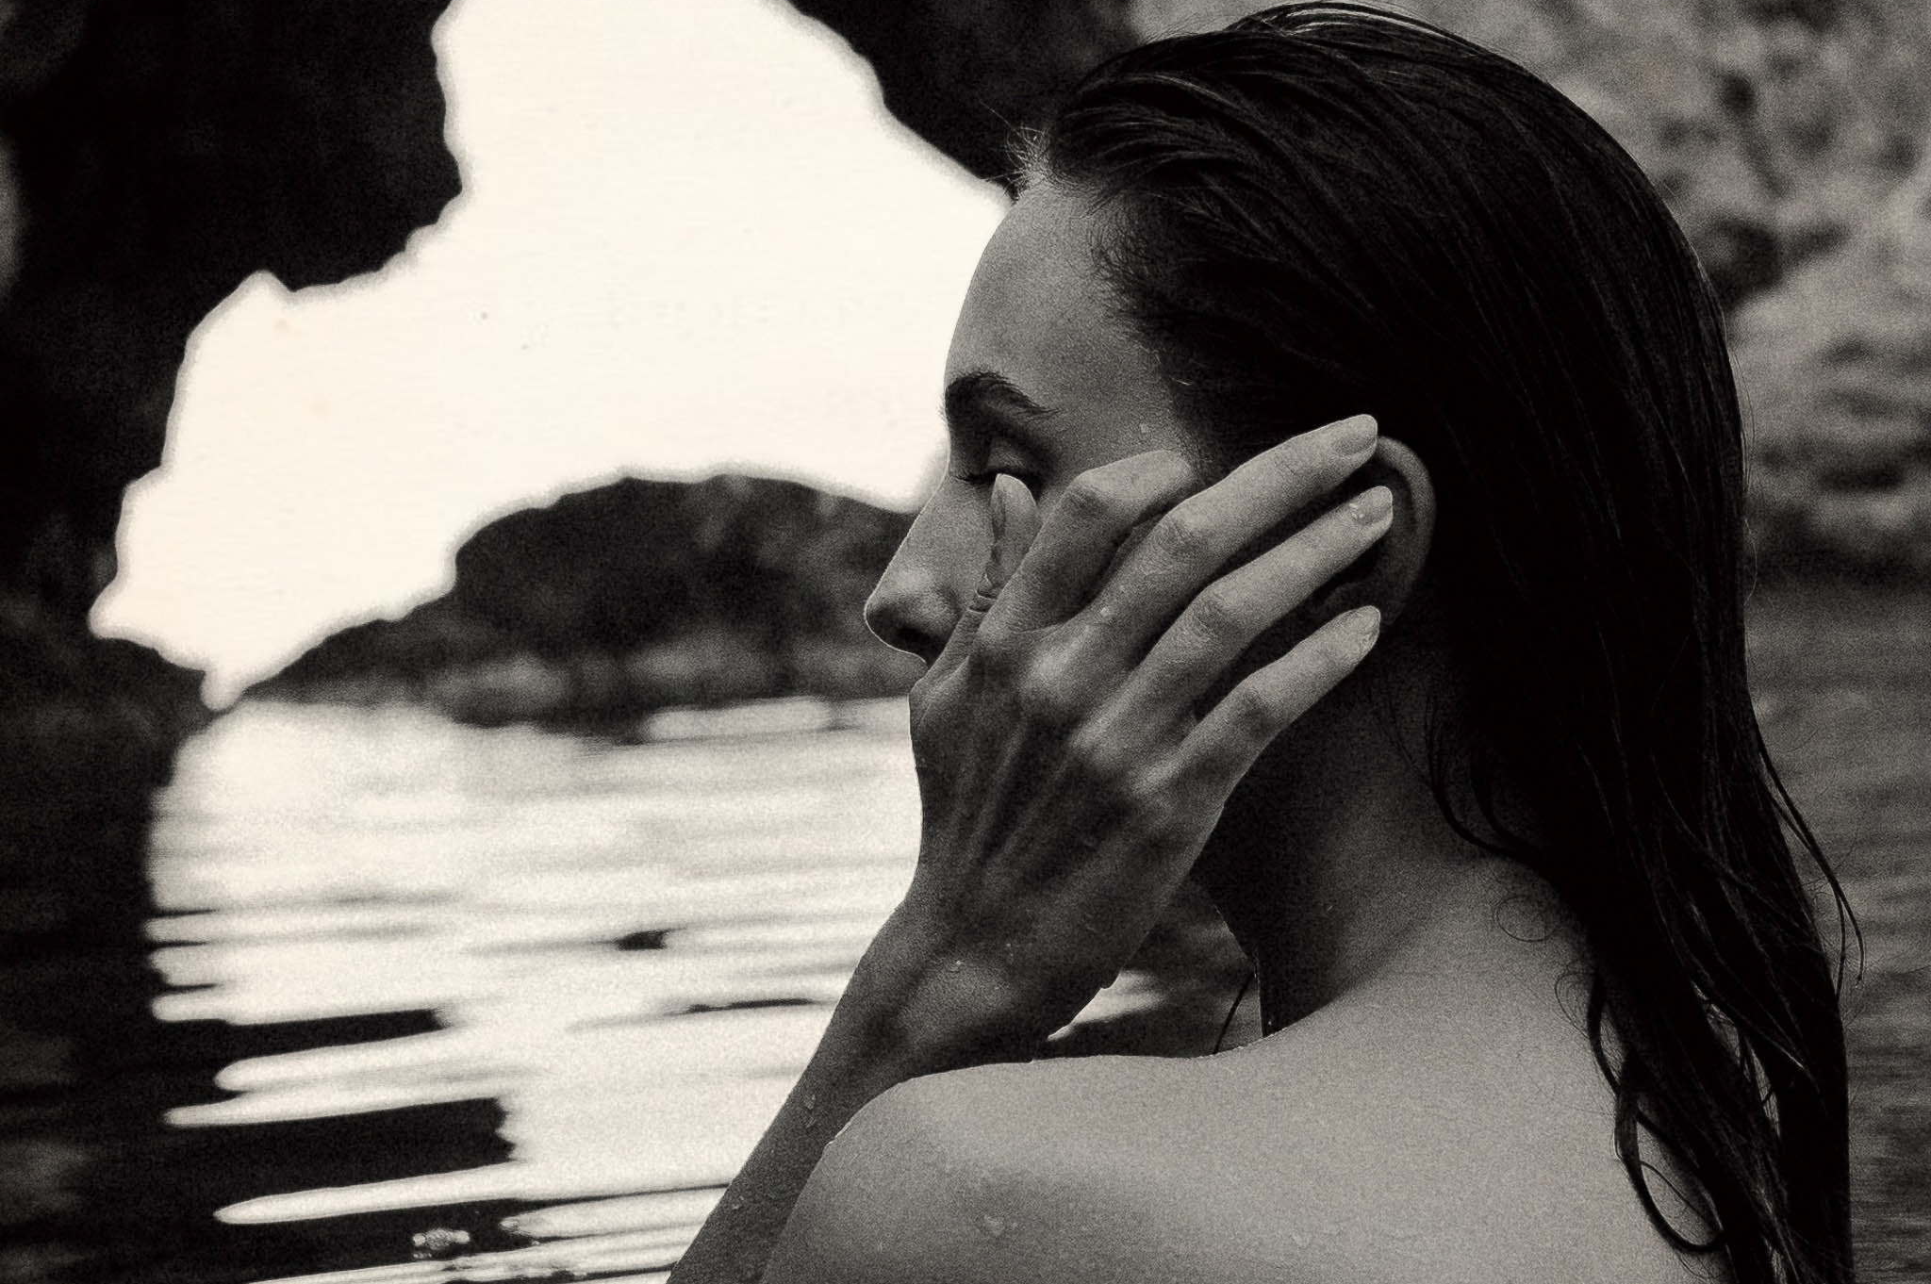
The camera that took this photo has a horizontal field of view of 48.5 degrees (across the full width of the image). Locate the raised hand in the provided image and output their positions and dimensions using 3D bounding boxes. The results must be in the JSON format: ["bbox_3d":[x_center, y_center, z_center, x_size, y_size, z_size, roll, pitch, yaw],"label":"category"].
[{"bbox_3d":[0.039,0.017,0.535,0.092,0.178,0.070,31,0,20],"label":"raised hand"}]

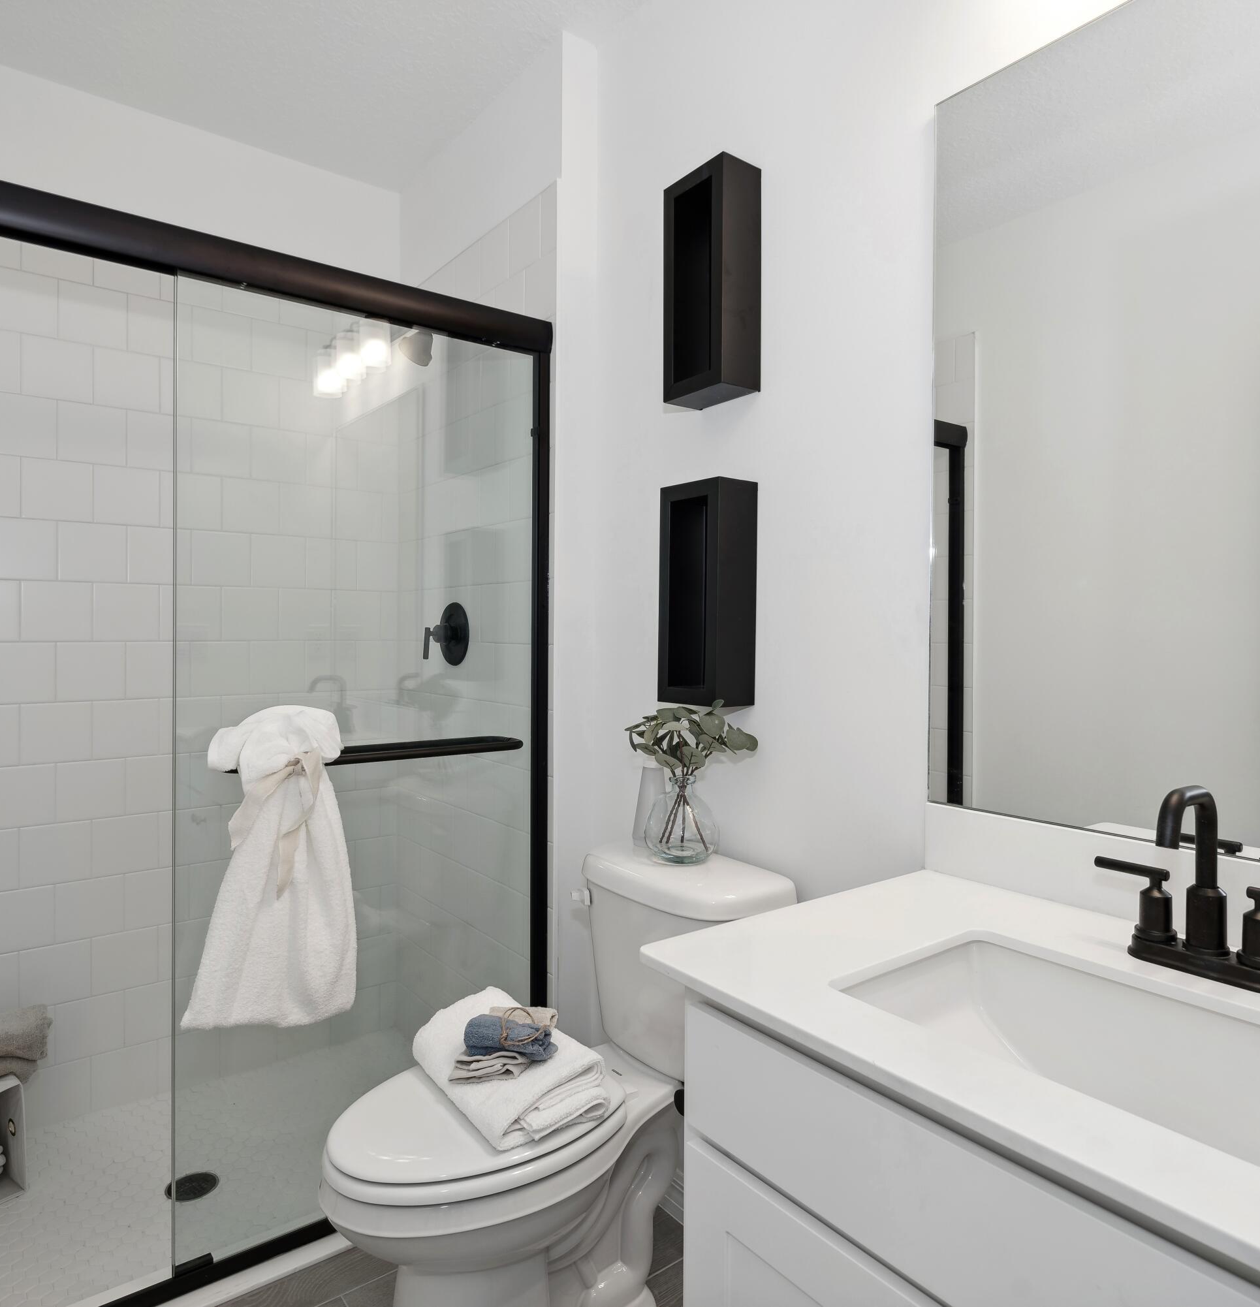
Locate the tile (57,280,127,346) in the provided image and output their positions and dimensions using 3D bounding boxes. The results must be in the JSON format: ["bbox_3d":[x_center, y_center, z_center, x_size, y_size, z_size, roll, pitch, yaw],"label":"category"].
[{"bbox_3d":[-1.400,-0.881,2.132,0.152,0.152,0.010,-1,2,-37],"label":"tile"}]

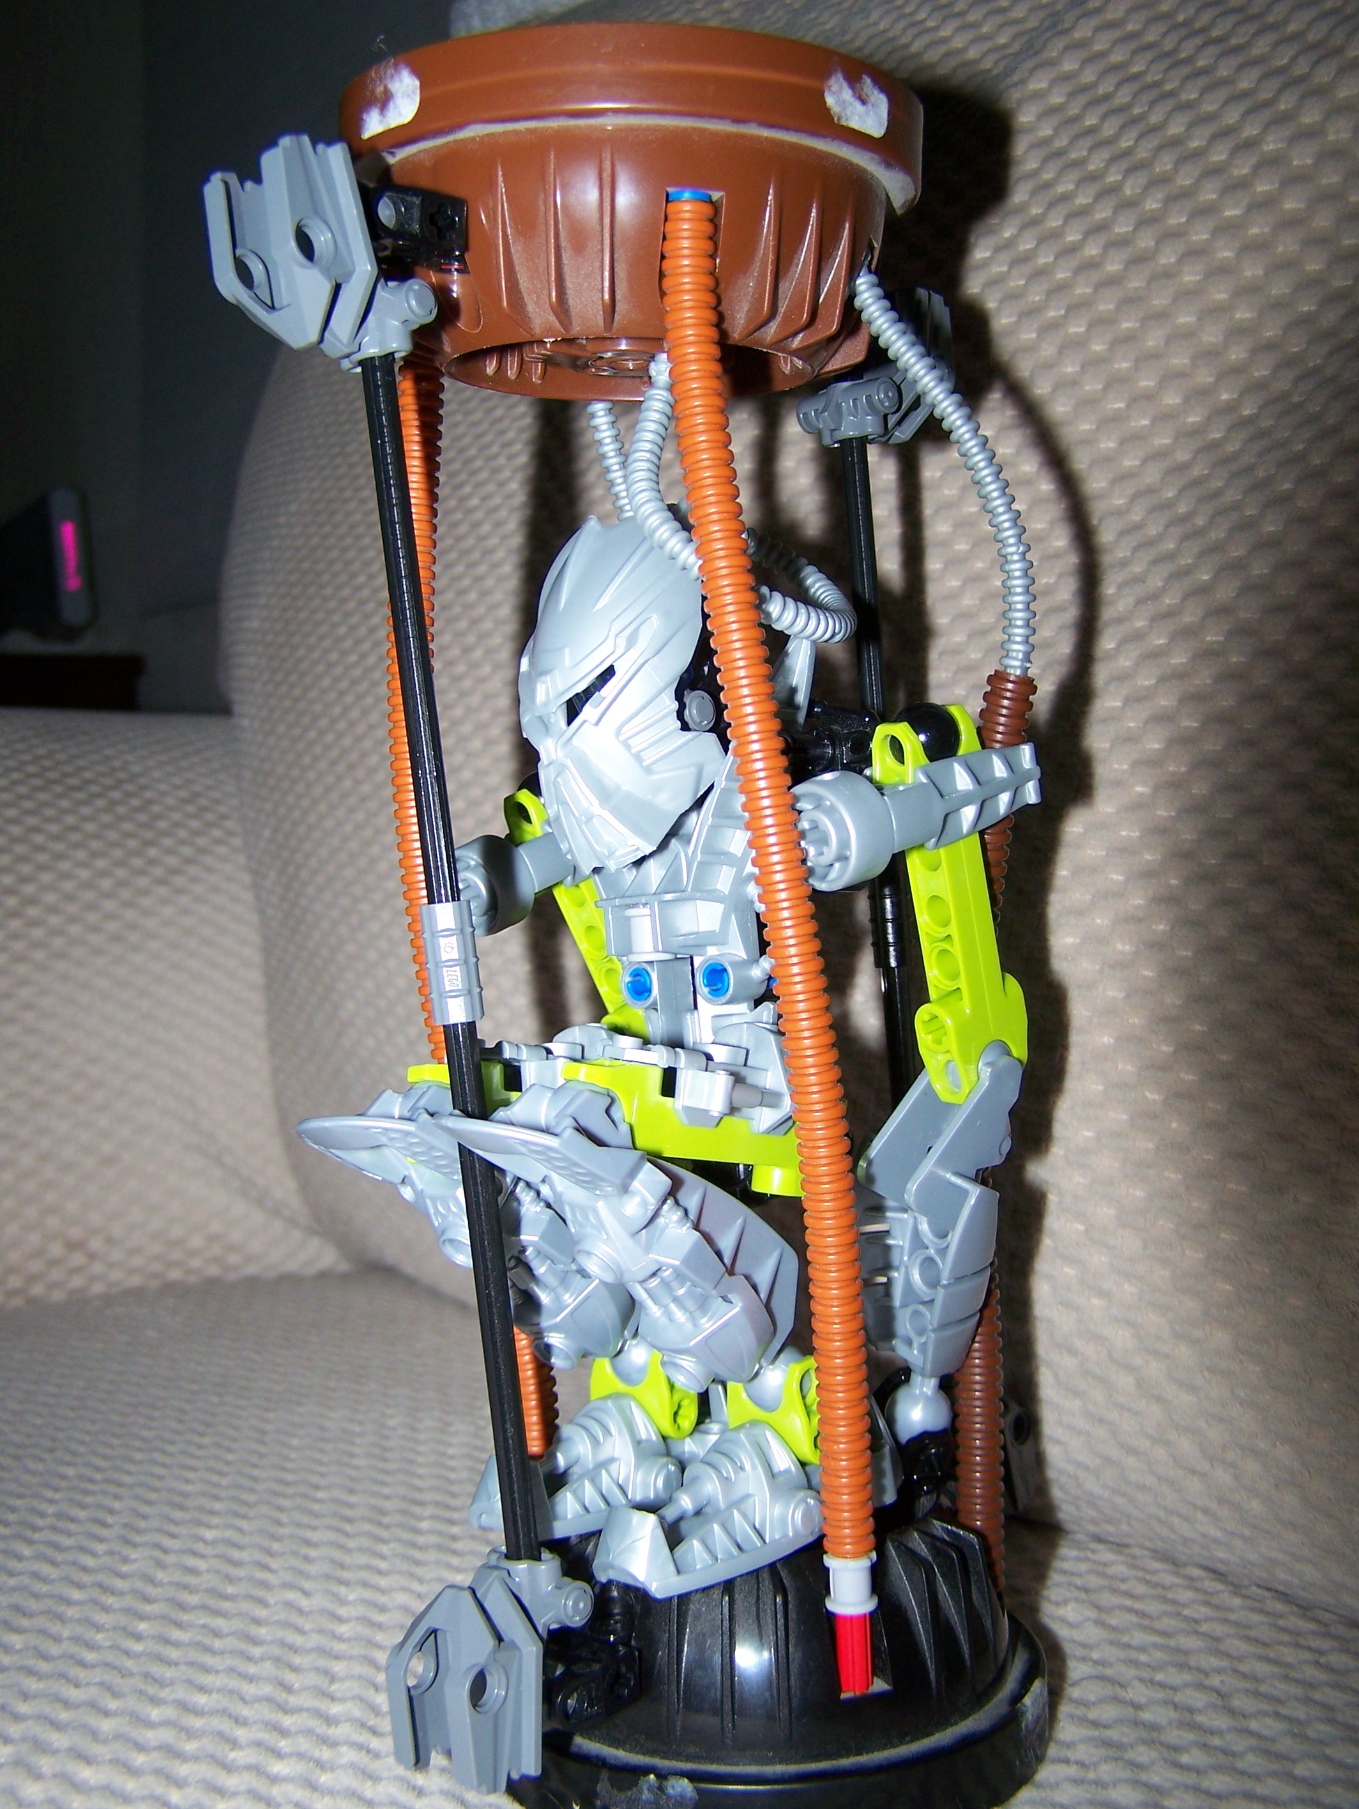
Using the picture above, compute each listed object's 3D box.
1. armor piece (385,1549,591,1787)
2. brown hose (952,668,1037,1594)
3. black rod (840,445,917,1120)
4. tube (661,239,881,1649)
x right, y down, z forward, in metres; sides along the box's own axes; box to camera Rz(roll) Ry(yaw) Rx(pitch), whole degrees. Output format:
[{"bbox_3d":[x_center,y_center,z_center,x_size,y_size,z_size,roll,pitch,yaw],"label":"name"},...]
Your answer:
[{"bbox_3d":[-0.026,0.102,0.265,0.025,0.029,0.017,-2,4,38],"label":"armor piece"},{"bbox_3d":[0.046,0.038,0.298,0.013,0.143,0.011,1,2,0],"label":"brown hose"},{"bbox_3d":[0.038,-0.002,0.366,0.007,0.168,0.007,-4,3,0],"label":"black rod"},{"bbox_3d":[0.014,0.006,0.270,0.013,0.204,0.012,-7,3,0],"label":"tube"}]

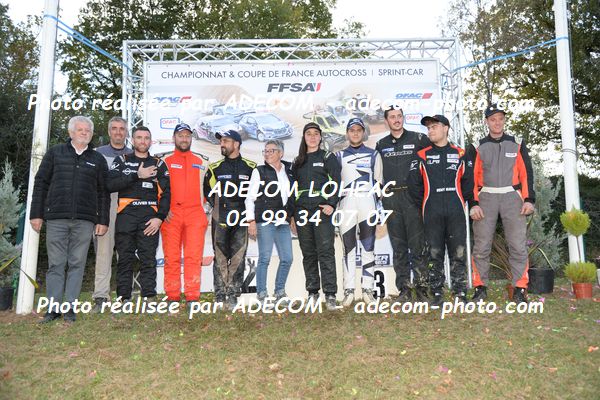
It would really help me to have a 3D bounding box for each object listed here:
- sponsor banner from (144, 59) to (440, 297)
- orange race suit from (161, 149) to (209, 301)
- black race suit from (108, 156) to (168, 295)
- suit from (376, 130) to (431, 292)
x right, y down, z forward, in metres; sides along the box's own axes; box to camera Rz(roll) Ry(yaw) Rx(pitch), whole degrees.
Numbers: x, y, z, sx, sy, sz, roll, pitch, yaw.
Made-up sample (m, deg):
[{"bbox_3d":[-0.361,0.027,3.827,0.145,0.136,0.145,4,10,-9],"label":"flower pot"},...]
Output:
[{"bbox_3d":[-0.116,-0.337,6.900,3.830,3.000,0.060,-1,-5,0],"label":"sponsor banner"},{"bbox_3d":[-1.148,0.231,5.300,0.550,1.500,0.360,0,-5,-5],"label":"orange race suit"},{"bbox_3d":[-1.574,0.248,5.220,0.620,1.420,0.380,0,-5,-7],"label":"black race suit"},{"bbox_3d":[1.038,0.113,5.330,0.580,1.620,0.360,-1,-5,6],"label":"suit"}]

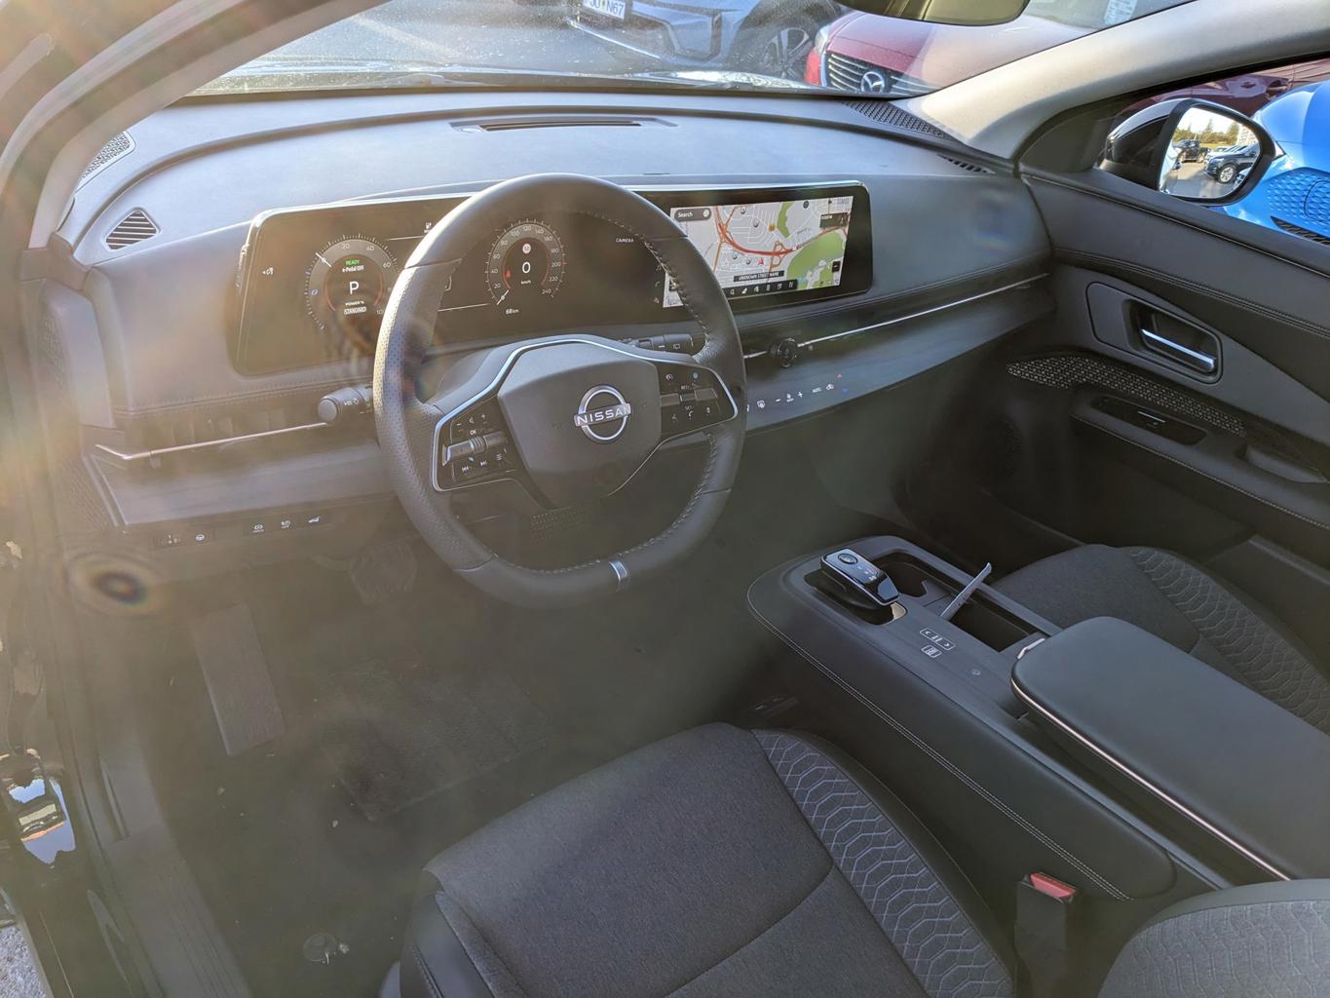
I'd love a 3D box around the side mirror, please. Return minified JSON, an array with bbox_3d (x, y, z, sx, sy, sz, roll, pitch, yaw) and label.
[{"bbox_3d":[0.870,-0.587,1.726,0.238,0.162,0.162,-7,34,-25],"label":"side mirror"}]

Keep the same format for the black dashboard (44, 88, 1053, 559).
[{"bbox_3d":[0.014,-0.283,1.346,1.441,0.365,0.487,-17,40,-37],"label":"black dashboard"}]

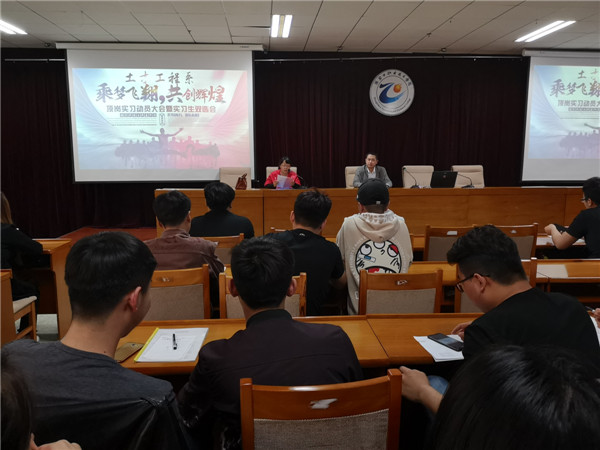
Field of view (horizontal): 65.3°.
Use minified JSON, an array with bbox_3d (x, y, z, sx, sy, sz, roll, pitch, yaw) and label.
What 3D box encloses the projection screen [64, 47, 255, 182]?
[{"bbox_3d":[-2.249,-1.778,7.627,2.980,2.160,0.080,-1,8,-4],"label":"projection screen"}]

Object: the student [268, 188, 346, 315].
[{"bbox_3d":[0.031,0.444,2.660,0.480,1.304,0.720,-1,8,-4],"label":"student"}]

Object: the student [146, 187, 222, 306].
[{"bbox_3d":[-0.661,0.450,2.648,0.500,1.297,0.720,-1,8,-4],"label":"student"}]

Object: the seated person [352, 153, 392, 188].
[{"bbox_3d":[1.111,-0.465,7.212,0.570,1.275,0.700,-1,8,-4],"label":"seated person"}]

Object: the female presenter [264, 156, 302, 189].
[{"bbox_3d":[-0.249,-0.419,7.114,0.540,1.215,0.700,-1,8,-4],"label":"female presenter"}]

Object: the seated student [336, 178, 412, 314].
[{"bbox_3d":[0.406,0.401,2.784,0.480,1.353,0.720,-1,8,-4],"label":"seated student"}]

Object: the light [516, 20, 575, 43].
[{"bbox_3d":[3.622,-2.883,6.958,0.280,0.080,1.200,-1,8,-4],"label":"light"}]

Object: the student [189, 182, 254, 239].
[{"bbox_3d":[-0.572,0.318,3.609,0.480,1.285,0.720,-1,8,-4],"label":"student"}]

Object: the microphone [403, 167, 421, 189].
[{"bbox_3d":[1.655,-0.697,6.946,0.130,0.290,0.260,-4,9,-28],"label":"microphone"}]

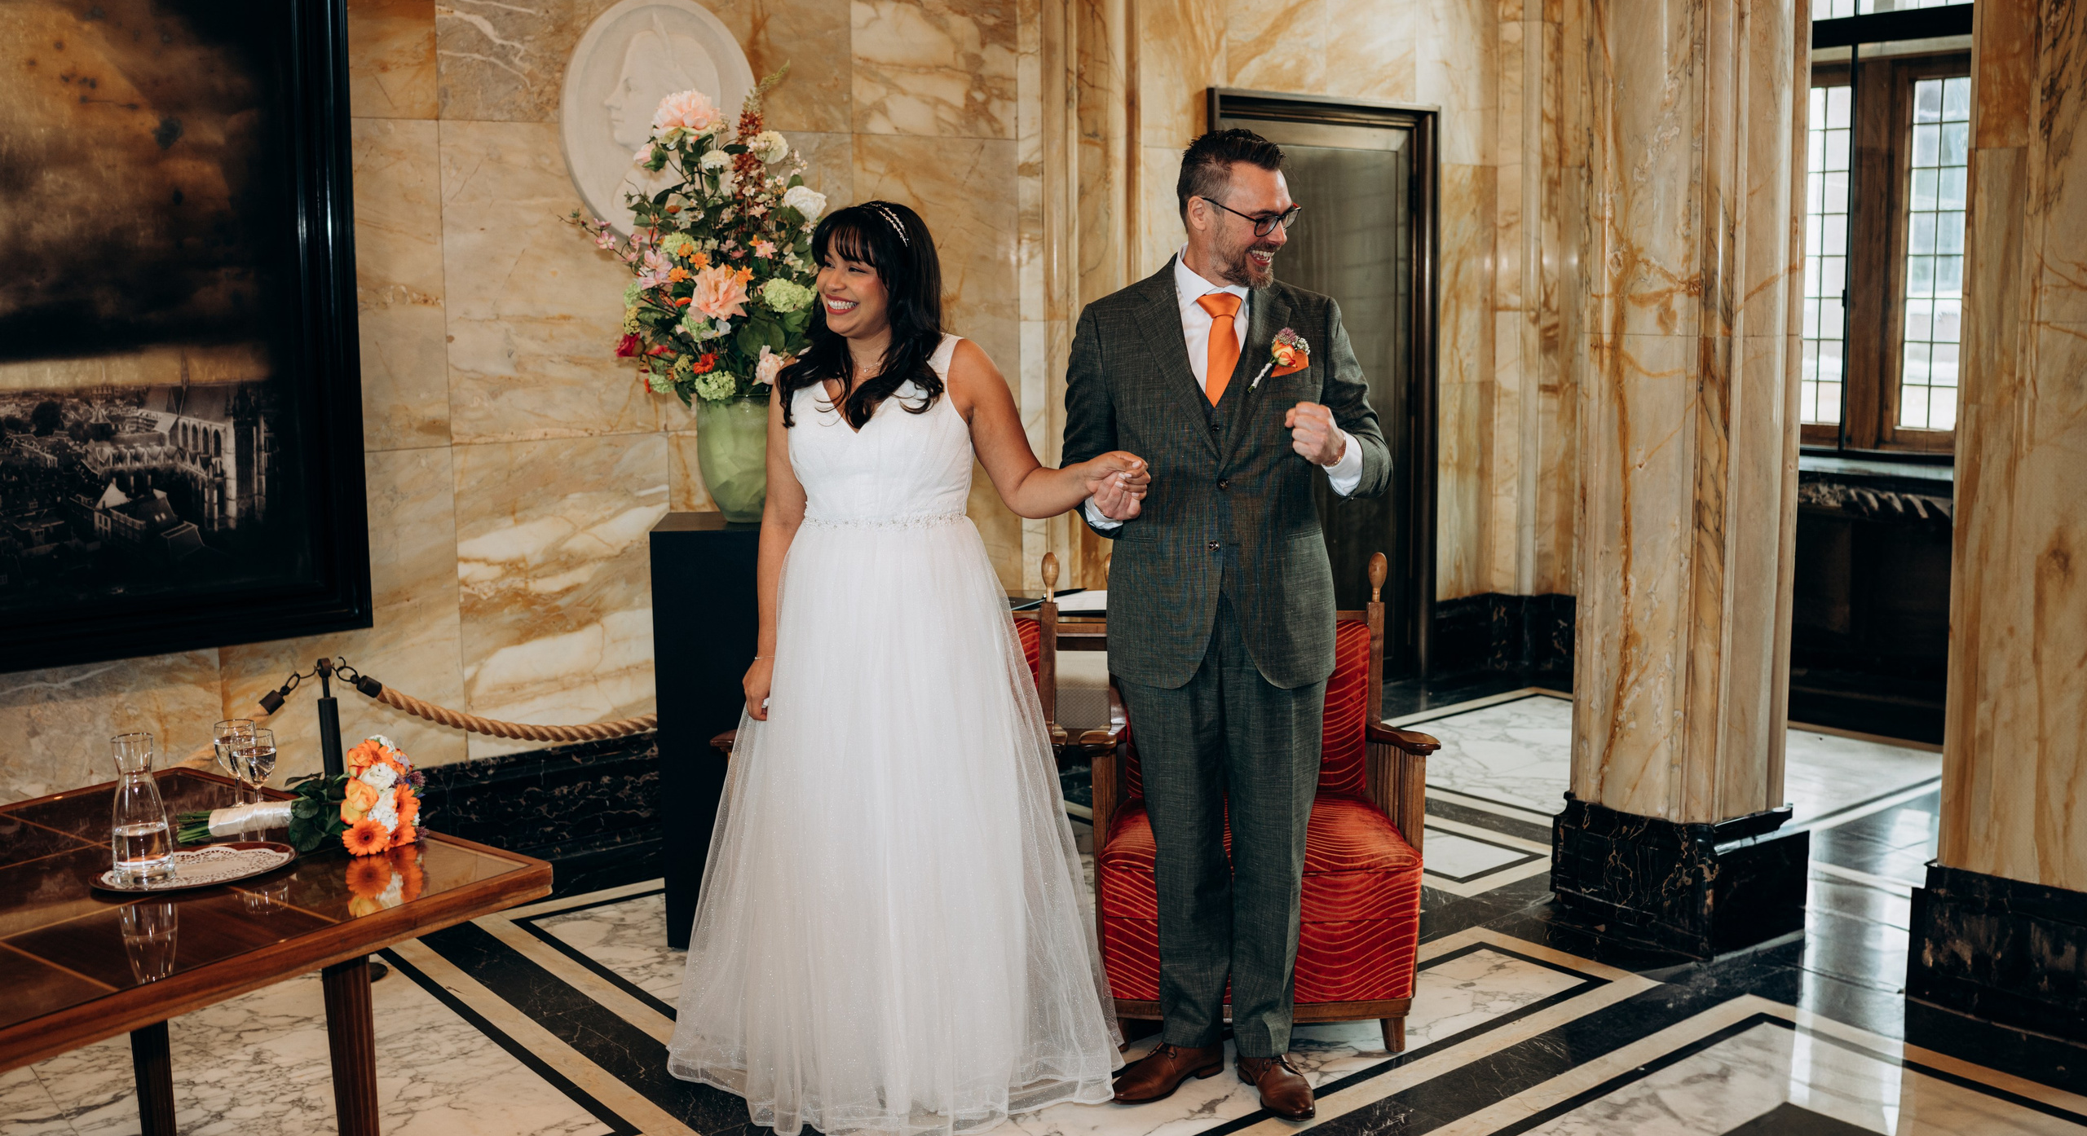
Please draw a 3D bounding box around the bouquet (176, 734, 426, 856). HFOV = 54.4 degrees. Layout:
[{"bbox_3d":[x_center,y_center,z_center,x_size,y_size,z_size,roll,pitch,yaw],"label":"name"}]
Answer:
[{"bbox_3d":[-1.091,0.339,2.980,0.365,0.180,0.190,1,8,7],"label":"bouquet"}]

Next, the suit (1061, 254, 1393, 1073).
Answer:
[{"bbox_3d":[0.340,0.203,3.838,0.600,1.552,0.400,-1,8,-3],"label":"suit"}]

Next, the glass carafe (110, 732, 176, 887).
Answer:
[{"bbox_3d":[-1.253,0.329,2.808,0.089,0.194,0.089,-3,9,-17],"label":"glass carafe"}]

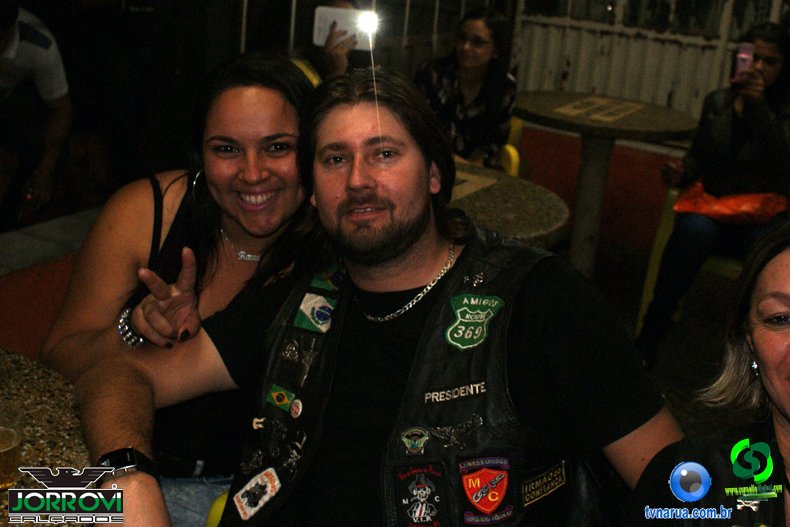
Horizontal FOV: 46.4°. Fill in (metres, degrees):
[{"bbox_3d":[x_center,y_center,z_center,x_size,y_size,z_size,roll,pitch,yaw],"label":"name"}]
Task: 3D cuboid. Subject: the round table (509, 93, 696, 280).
[{"bbox_3d":[0.961,-0.380,4.548,0.900,0.760,0.900,5,20,0],"label":"round table"}]

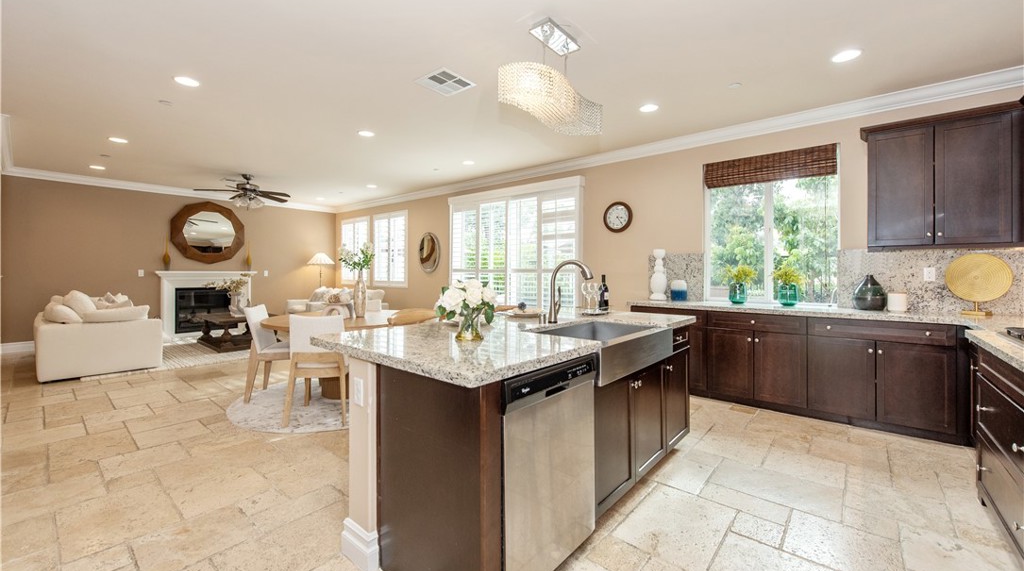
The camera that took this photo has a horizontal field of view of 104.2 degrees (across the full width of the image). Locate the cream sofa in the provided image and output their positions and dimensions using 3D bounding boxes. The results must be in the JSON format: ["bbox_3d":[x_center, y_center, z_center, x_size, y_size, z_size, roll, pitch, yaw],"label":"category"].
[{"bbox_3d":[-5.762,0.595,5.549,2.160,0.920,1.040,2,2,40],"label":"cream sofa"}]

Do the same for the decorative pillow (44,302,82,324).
[{"bbox_3d":[-5.282,0.332,4.723,0.430,0.170,0.340,1,-31,41],"label":"decorative pillow"}]

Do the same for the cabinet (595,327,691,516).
[{"bbox_3d":[0.605,0.700,2.505,0.590,0.840,1.372,1,2,41],"label":"cabinet"}]

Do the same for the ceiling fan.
[{"bbox_3d":[-4.170,-1.479,6.267,1.340,0.540,1.340,-1,1,-34],"label":"ceiling fan"}]

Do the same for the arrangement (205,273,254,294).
[{"bbox_3d":[-4.895,-0.032,6.897,0.450,0.380,0.720,2,2,41],"label":"arrangement"}]

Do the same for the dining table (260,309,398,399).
[{"bbox_3d":[-1.685,0.731,4.095,1.520,0.760,1.520,1,1,41],"label":"dining table"}]

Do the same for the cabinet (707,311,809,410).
[{"bbox_3d":[2.381,0.652,3.817,0.771,0.805,0.610,1,1,41],"label":"cabinet"}]

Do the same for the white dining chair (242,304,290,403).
[{"bbox_3d":[-2.335,0.663,4.082,0.570,0.900,0.510,0,2,-12],"label":"white dining chair"}]

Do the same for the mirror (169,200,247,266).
[{"bbox_3d":[-6.082,-1.041,7.997,0.060,1.230,1.200,2,2,41],"label":"mirror"}]

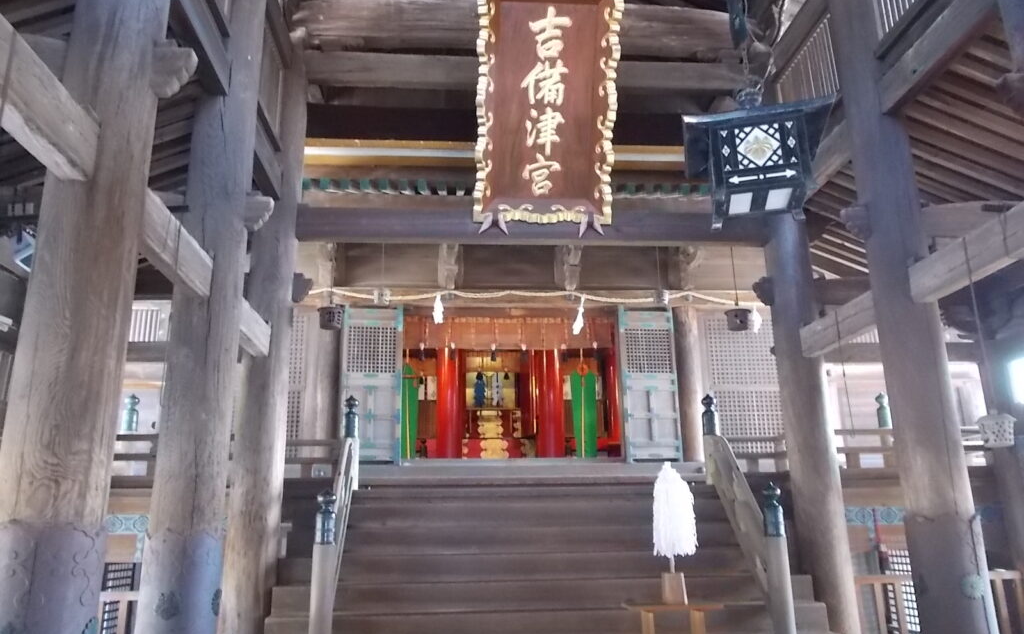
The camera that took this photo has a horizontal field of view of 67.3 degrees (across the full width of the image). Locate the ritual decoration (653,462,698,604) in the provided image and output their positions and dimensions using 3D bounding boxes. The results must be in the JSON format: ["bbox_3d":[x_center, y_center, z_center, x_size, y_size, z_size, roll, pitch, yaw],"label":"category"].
[{"bbox_3d":[1.151,1.529,5.502,0.310,0.986,0.280,0,-15,-5],"label":"ritual decoration"}]

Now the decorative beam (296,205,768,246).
[{"bbox_3d":[0.266,-0.965,8.193,5.050,0.340,0.200,0,-15,-5],"label":"decorative beam"}]

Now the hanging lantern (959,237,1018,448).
[{"bbox_3d":[2.864,0.131,4.701,0.205,1.291,0.205,0,-16,-4],"label":"hanging lantern"}]

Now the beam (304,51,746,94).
[{"bbox_3d":[0.223,-2.749,8.679,5.050,0.310,0.200,0,-15,-5],"label":"beam"}]

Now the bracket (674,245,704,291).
[{"bbox_3d":[2.550,-0.722,11.039,0.340,0.745,0.480,0,-15,-5],"label":"bracket"}]

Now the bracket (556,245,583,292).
[{"bbox_3d":[0.841,-0.732,10.899,0.320,0.745,0.480,0,-15,-5],"label":"bracket"}]

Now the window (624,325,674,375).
[{"bbox_3d":[1.954,0.466,10.943,0.671,0.692,0.060,0,-15,-5],"label":"window"}]

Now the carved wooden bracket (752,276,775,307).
[{"bbox_3d":[2.692,-0.275,8.188,0.240,0.310,0.200,0,-15,-5],"label":"carved wooden bracket"}]

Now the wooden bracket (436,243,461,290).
[{"bbox_3d":[-0.911,-0.752,11.365,0.300,0.760,0.320,0,-15,-5],"label":"wooden bracket"}]

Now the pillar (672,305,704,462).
[{"bbox_3d":[2.664,0.922,11.363,0.430,2.450,0.430,0,-15,-5],"label":"pillar"}]

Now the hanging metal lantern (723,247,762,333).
[{"bbox_3d":[2.346,-0.291,8.025,0.310,0.915,0.280,0,-15,-5],"label":"hanging metal lantern"}]

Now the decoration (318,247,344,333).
[{"bbox_3d":[-1.834,-0.288,7.831,0.250,0.900,0.250,0,-15,-5],"label":"decoration"}]

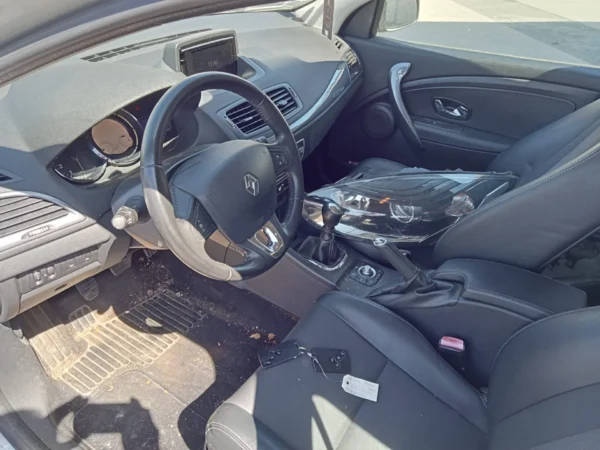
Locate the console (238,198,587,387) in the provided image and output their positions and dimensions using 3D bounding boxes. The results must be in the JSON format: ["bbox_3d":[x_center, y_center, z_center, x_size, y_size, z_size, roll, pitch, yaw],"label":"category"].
[{"bbox_3d":[0.241,0.133,1.241,0.850,0.350,0.230,18,36,28],"label":"console"}]

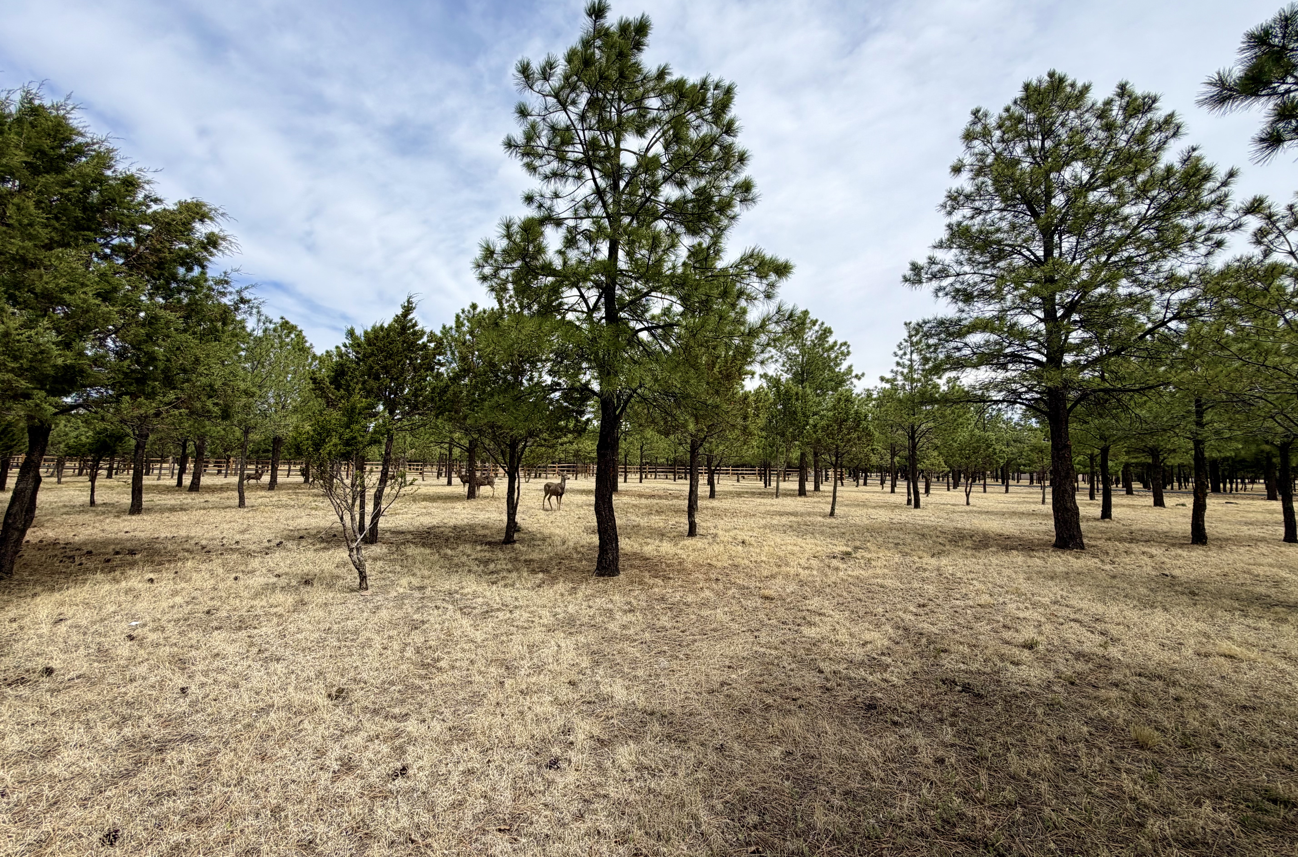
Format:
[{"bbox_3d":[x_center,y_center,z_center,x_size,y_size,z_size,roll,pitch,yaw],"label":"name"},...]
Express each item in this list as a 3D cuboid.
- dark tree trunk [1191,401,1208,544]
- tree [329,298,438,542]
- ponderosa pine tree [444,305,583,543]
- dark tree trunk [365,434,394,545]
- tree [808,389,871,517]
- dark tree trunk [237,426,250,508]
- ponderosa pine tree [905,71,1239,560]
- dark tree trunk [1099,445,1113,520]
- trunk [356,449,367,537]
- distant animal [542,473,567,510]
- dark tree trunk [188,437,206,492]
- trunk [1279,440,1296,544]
[{"bbox_3d":[11.641,0.897,11.098,0.270,3.077,0.280,4,-5,-44],"label":"dark tree trunk"},{"bbox_3d":[-5.240,-0.206,10.354,1.980,4.815,1.881,2,-4,-27],"label":"tree"},{"bbox_3d":[-2.669,-0.127,10.553,2.900,4.786,2.900,2,-4,-15],"label":"ponderosa pine tree"},{"bbox_3d":[-5.173,1.130,10.186,0.350,2.165,0.252,3,-4,-27],"label":"dark tree trunk"},{"bbox_3d":[5.913,0.742,16.326,1.850,3.939,1.850,-1,-4,20],"label":"tree"},{"bbox_3d":[-13.223,1.245,17.225,0.271,2.663,0.221,4,-5,-37],"label":"dark tree trunk"},{"bbox_3d":[8.628,-2.680,11.139,5.500,10.252,5.500,-2,-5,38],"label":"ponderosa pine tree"},{"bbox_3d":[14.695,1.729,16.930,0.288,2.380,0.266,-3,-5,41],"label":"dark tree trunk"},{"bbox_3d":[-6.001,1.339,10.958,0.210,1.810,0.190,3,-4,-28],"label":"trunk"},{"bbox_3d":[-3.167,2.140,17.809,1.050,1.280,0.400,-1,-4,26],"label":"distant animal"},{"bbox_3d":[-21.646,1.707,25.259,0.561,2.588,0.490,4,-5,-41],"label":"dark tree trunk"},{"bbox_3d":[13.582,1.342,11.170,0.270,2.188,0.280,4,-5,-39],"label":"trunk"}]

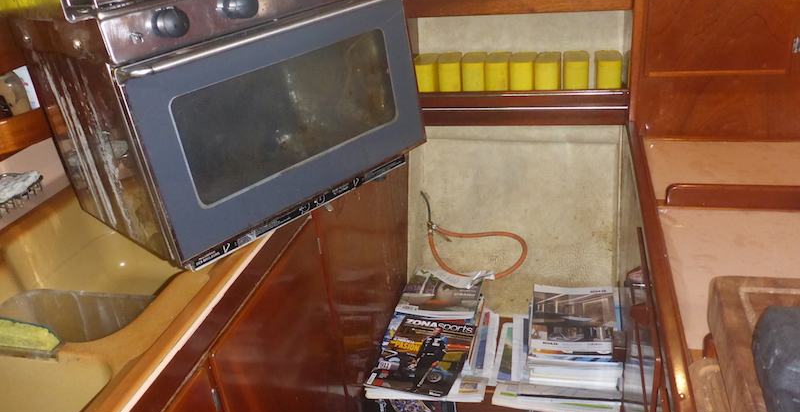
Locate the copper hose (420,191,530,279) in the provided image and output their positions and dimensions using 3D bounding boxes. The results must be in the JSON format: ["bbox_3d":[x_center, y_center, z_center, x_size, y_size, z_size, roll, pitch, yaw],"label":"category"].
[{"bbox_3d":[0.224,0.089,1.940,0.325,0.280,0.075,-2,25,1],"label":"copper hose"}]

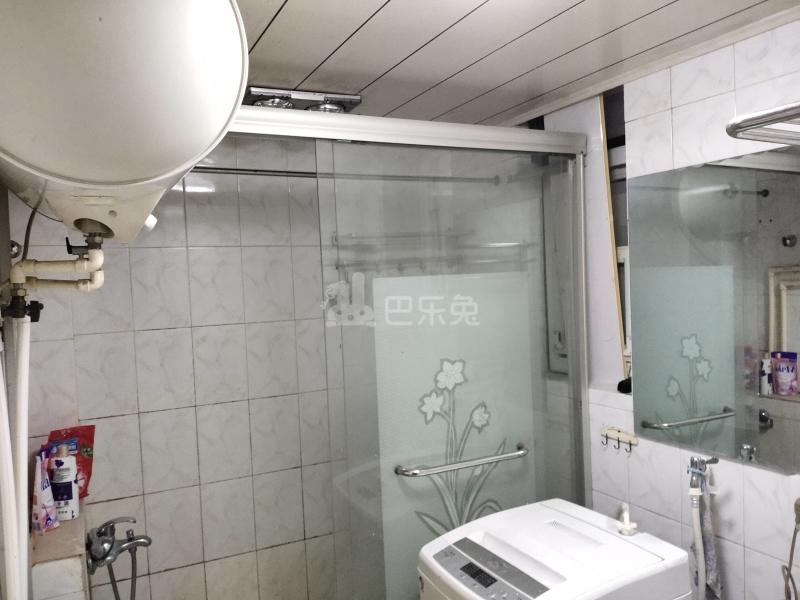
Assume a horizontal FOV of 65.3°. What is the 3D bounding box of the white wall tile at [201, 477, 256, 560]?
[{"bbox_3d":[-0.672,0.859,2.457,0.200,0.302,0.010,-3,2,-25],"label":"white wall tile"}]

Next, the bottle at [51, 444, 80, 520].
[{"bbox_3d":[-1.095,0.597,2.045,0.072,0.230,0.058,-3,3,-8],"label":"bottle"}]

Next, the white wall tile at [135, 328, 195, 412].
[{"bbox_3d":[-0.871,0.260,2.325,0.200,0.300,0.010,-3,3,-25],"label":"white wall tile"}]

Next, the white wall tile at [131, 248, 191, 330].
[{"bbox_3d":[-0.883,-0.041,2.312,0.200,0.300,0.010,-3,3,-25],"label":"white wall tile"}]

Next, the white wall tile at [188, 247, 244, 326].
[{"bbox_3d":[-0.702,-0.052,2.396,0.200,0.300,0.010,-3,3,-25],"label":"white wall tile"}]

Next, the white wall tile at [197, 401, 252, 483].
[{"bbox_3d":[-0.679,0.550,2.423,0.200,0.300,0.010,-3,3,-25],"label":"white wall tile"}]

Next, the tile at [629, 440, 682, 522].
[{"bbox_3d":[0.802,0.517,1.966,0.010,0.302,0.200,-4,3,-27],"label":"tile"}]

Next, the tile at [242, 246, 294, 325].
[{"bbox_3d":[-0.522,-0.062,2.479,0.200,0.300,0.010,-3,3,-25],"label":"tile"}]

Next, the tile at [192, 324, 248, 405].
[{"bbox_3d":[-0.698,0.252,2.433,0.200,0.302,0.010,-3,2,-25],"label":"tile"}]

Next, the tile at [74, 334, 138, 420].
[{"bbox_3d":[-1.060,0.273,2.263,0.200,0.302,0.010,-3,2,-25],"label":"tile"}]

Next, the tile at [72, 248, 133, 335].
[{"bbox_3d":[-1.063,-0.030,2.228,0.200,0.300,0.010,-3,3,-25],"label":"tile"}]

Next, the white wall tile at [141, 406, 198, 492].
[{"bbox_3d":[-0.866,0.566,2.360,0.200,0.302,0.010,-3,2,-25],"label":"white wall tile"}]

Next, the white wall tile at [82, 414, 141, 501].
[{"bbox_3d":[-1.047,0.577,2.275,0.200,0.302,0.010,-3,2,-25],"label":"white wall tile"}]

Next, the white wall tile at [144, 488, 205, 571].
[{"bbox_3d":[-0.847,0.862,2.353,0.200,0.300,0.010,-3,3,-25],"label":"white wall tile"}]

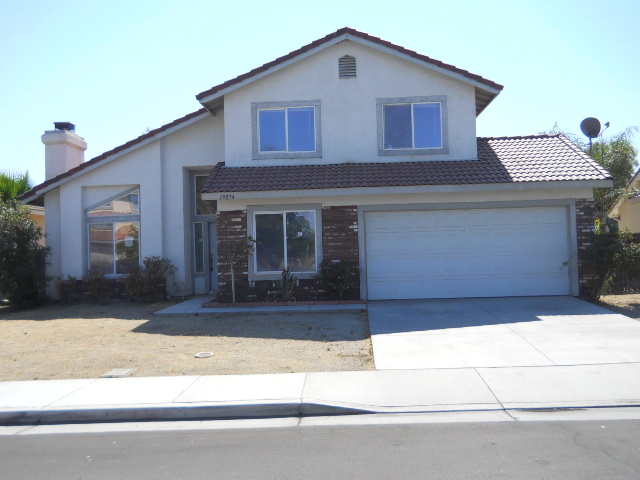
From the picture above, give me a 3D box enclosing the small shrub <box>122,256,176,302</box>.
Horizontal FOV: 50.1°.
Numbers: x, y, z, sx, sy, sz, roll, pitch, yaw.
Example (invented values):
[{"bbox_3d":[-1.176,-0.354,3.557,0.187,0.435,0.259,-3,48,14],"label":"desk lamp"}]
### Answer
[{"bbox_3d":[-4.612,1.068,18.503,1.360,1.220,1.000,-2,-2,1],"label":"small shrub"}]

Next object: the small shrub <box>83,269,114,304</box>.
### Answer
[{"bbox_3d":[-5.929,1.266,18.231,0.740,0.880,0.680,-2,-2,1],"label":"small shrub"}]

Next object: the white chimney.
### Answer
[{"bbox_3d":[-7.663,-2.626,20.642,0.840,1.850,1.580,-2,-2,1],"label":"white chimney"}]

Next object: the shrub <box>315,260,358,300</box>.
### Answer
[{"bbox_3d":[0.385,0.928,15.973,0.990,0.970,0.800,-2,-2,1],"label":"shrub"}]

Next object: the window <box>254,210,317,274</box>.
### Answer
[{"bbox_3d":[-0.839,0.063,16.656,1.530,1.530,0.100,-2,-2,1],"label":"window"}]

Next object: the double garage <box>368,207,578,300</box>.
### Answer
[{"bbox_3d":[3.550,0.322,16.540,4.880,2.130,0.100,-2,-2,1],"label":"double garage"}]

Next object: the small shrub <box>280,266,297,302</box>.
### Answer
[{"bbox_3d":[-0.734,1.049,15.949,0.373,0.814,0.400,-2,-2,1],"label":"small shrub"}]

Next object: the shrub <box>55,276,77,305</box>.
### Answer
[{"bbox_3d":[-6.865,1.355,18.453,0.530,0.740,0.520,-2,-2,1],"label":"shrub"}]

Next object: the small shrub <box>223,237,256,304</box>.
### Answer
[{"bbox_3d":[-1.858,0.707,15.990,0.710,1.570,0.620,-2,-2,1],"label":"small shrub"}]

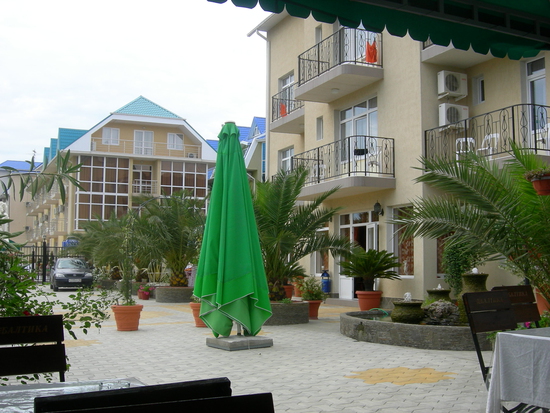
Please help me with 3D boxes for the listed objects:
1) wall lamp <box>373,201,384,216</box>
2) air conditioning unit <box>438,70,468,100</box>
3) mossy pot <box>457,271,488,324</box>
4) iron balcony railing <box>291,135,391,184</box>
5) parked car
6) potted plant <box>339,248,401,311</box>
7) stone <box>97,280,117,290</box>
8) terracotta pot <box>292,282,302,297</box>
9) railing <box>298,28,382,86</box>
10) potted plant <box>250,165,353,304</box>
[{"bbox_3d":[2.733,0.073,18.533,0.320,0.420,0.220,3,-6,-23],"label":"wall lamp"},{"bbox_3d":[4.416,-3.030,17.362,0.750,0.550,0.260,3,-6,-23],"label":"air conditioning unit"},{"bbox_3d":[3.091,1.433,10.800,0.550,0.800,0.550,1,-5,0],"label":"mossy pot"},{"bbox_3d":[1.836,-1.127,19.711,1.140,1.010,3.850,3,-6,-23],"label":"iron balcony railing"},{"bbox_3d":[-8.962,2.976,30.963,1.710,1.420,4.100,2,-5,-19],"label":"parked car"},{"bbox_3d":[2.264,1.776,16.767,1.400,1.500,1.400,1,-5,0],"label":"potted plant"},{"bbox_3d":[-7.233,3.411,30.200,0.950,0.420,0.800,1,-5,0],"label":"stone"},{"bbox_3d":[0.732,2.596,21.800,0.440,0.450,0.440,1,-5,0],"label":"terracotta pot"},{"bbox_3d":[1.826,-4.147,20.074,1.130,0.980,2.900,3,-6,-23],"label":"railing"},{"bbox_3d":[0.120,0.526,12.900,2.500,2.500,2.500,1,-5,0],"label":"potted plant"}]

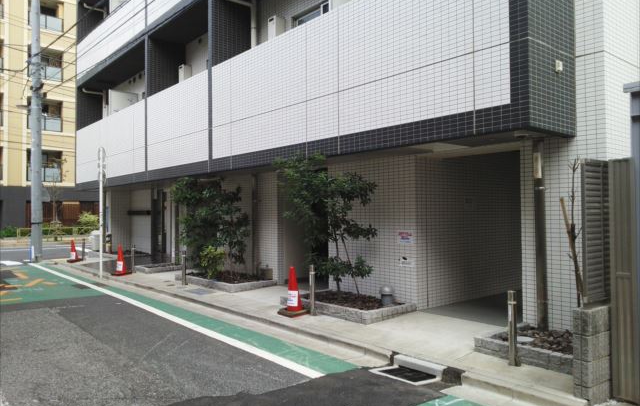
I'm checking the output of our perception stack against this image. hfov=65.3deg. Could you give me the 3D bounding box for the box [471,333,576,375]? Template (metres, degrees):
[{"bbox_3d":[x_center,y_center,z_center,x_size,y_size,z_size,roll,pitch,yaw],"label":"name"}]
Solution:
[{"bbox_3d":[2.386,1.485,5.187,1.000,0.170,1.160,0,-1,-40],"label":"box"}]

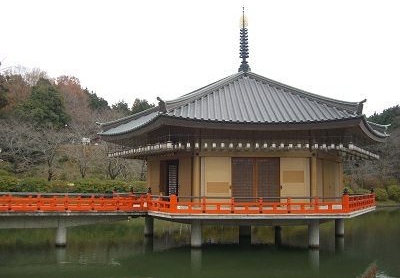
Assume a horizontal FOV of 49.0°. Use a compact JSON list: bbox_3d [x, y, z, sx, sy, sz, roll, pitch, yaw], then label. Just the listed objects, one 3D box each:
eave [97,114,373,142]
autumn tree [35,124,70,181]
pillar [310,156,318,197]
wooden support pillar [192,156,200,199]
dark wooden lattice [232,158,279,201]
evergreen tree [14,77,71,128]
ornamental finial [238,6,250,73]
[{"bbox_3d":[2.311,0.043,22.819,15.052,0.646,13.035,0,-6,0],"label":"eave"},{"bbox_3d":[-16.995,1.630,50.087,4.676,6.856,4.800,0,-6,0],"label":"autumn tree"},{"bbox_3d":[4.783,1.710,18.390,0.290,2.210,0.290,0,-6,0],"label":"pillar"},{"bbox_3d":[-0.138,1.709,18.374,0.290,2.208,0.290,0,-6,0],"label":"wooden support pillar"},{"bbox_3d":[2.350,1.783,18.374,2.021,2.020,0.100,0,-6,0],"label":"dark wooden lattice"},{"bbox_3d":[-23.824,-4.978,66.847,8.219,8.943,7.500,0,-6,0],"label":"evergreen tree"},{"bbox_3d":[2.337,-5.338,23.372,0.613,3.780,0.613,0,-6,0],"label":"ornamental finial"}]

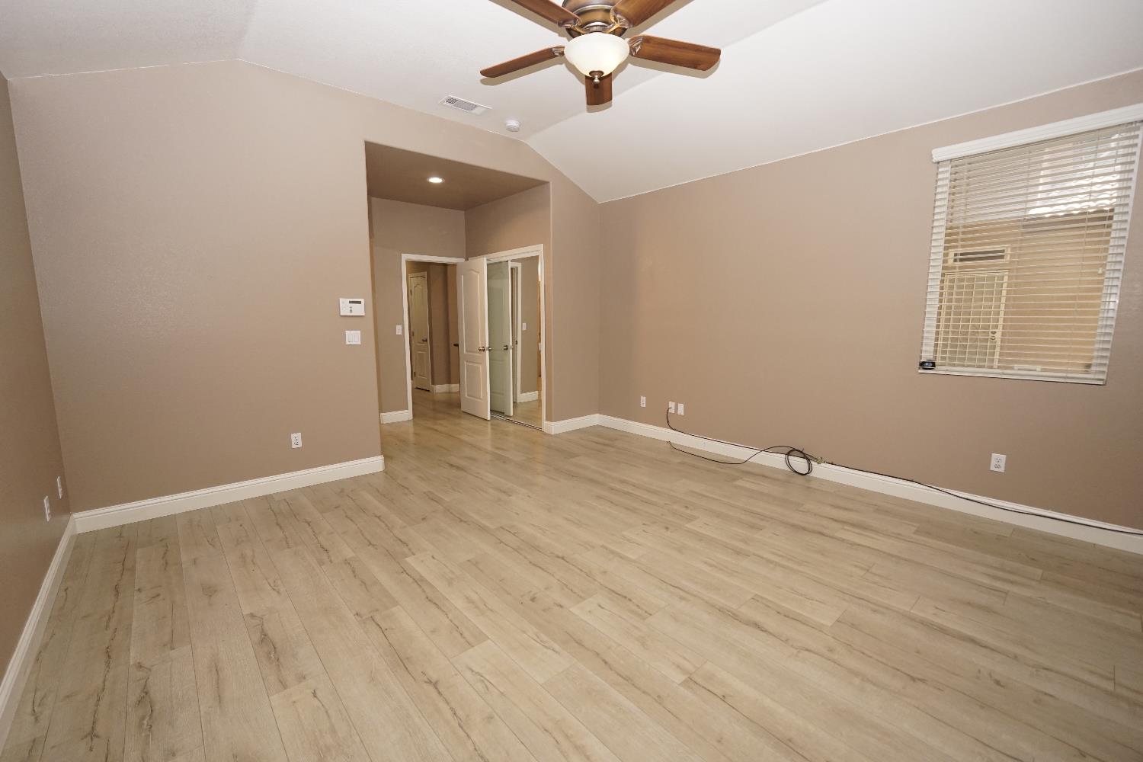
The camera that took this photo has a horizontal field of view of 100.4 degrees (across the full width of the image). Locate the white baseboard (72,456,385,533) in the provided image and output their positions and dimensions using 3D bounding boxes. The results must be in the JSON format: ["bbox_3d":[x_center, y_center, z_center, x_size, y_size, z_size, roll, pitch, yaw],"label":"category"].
[{"bbox_3d":[-2.355,0.800,3.547,1.886,0.137,0.018,-7,10,-41],"label":"white baseboard"}]

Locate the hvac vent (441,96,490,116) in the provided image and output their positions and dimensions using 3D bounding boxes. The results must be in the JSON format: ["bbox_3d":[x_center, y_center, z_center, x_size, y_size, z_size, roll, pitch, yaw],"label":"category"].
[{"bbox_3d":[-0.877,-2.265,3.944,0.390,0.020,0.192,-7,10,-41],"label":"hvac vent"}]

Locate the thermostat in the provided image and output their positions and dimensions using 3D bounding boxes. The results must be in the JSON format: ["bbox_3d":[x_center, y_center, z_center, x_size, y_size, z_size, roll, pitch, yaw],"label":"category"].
[{"bbox_3d":[-1.776,-0.598,3.862,0.187,0.133,0.030,-7,10,-41],"label":"thermostat"}]

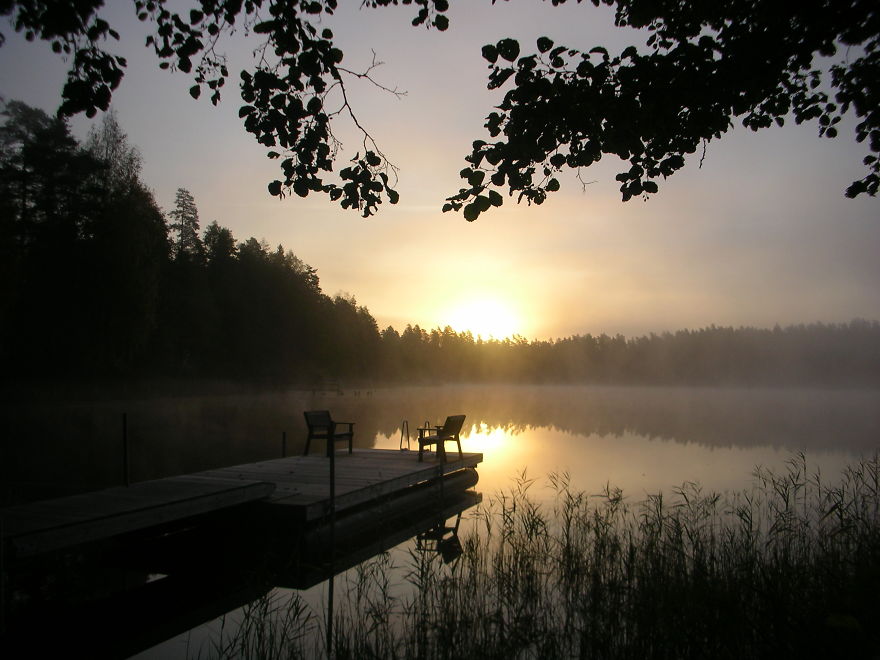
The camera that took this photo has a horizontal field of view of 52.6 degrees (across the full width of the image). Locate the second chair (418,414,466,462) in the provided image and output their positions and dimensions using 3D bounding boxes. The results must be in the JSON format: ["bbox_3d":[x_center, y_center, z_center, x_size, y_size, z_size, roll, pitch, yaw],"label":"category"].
[{"bbox_3d":[0.039,2.015,16.582,0.686,0.847,0.660,-1,-4,30],"label":"second chair"}]

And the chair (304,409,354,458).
[{"bbox_3d":[-2.180,2.029,17.394,0.660,0.847,0.686,-2,-4,39],"label":"chair"}]

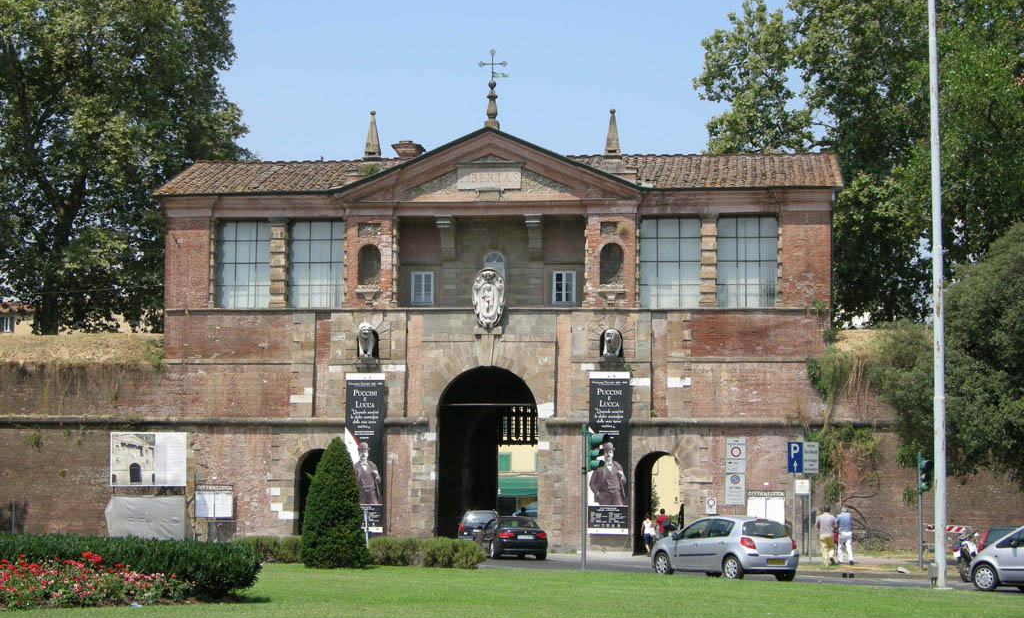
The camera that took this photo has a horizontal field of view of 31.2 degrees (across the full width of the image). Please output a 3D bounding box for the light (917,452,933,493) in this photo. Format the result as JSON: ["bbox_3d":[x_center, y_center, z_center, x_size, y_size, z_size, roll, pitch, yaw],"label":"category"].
[{"bbox_3d":[11.423,4.566,50.605,0.330,0.950,0.400,7,-9,-44],"label":"light"}]

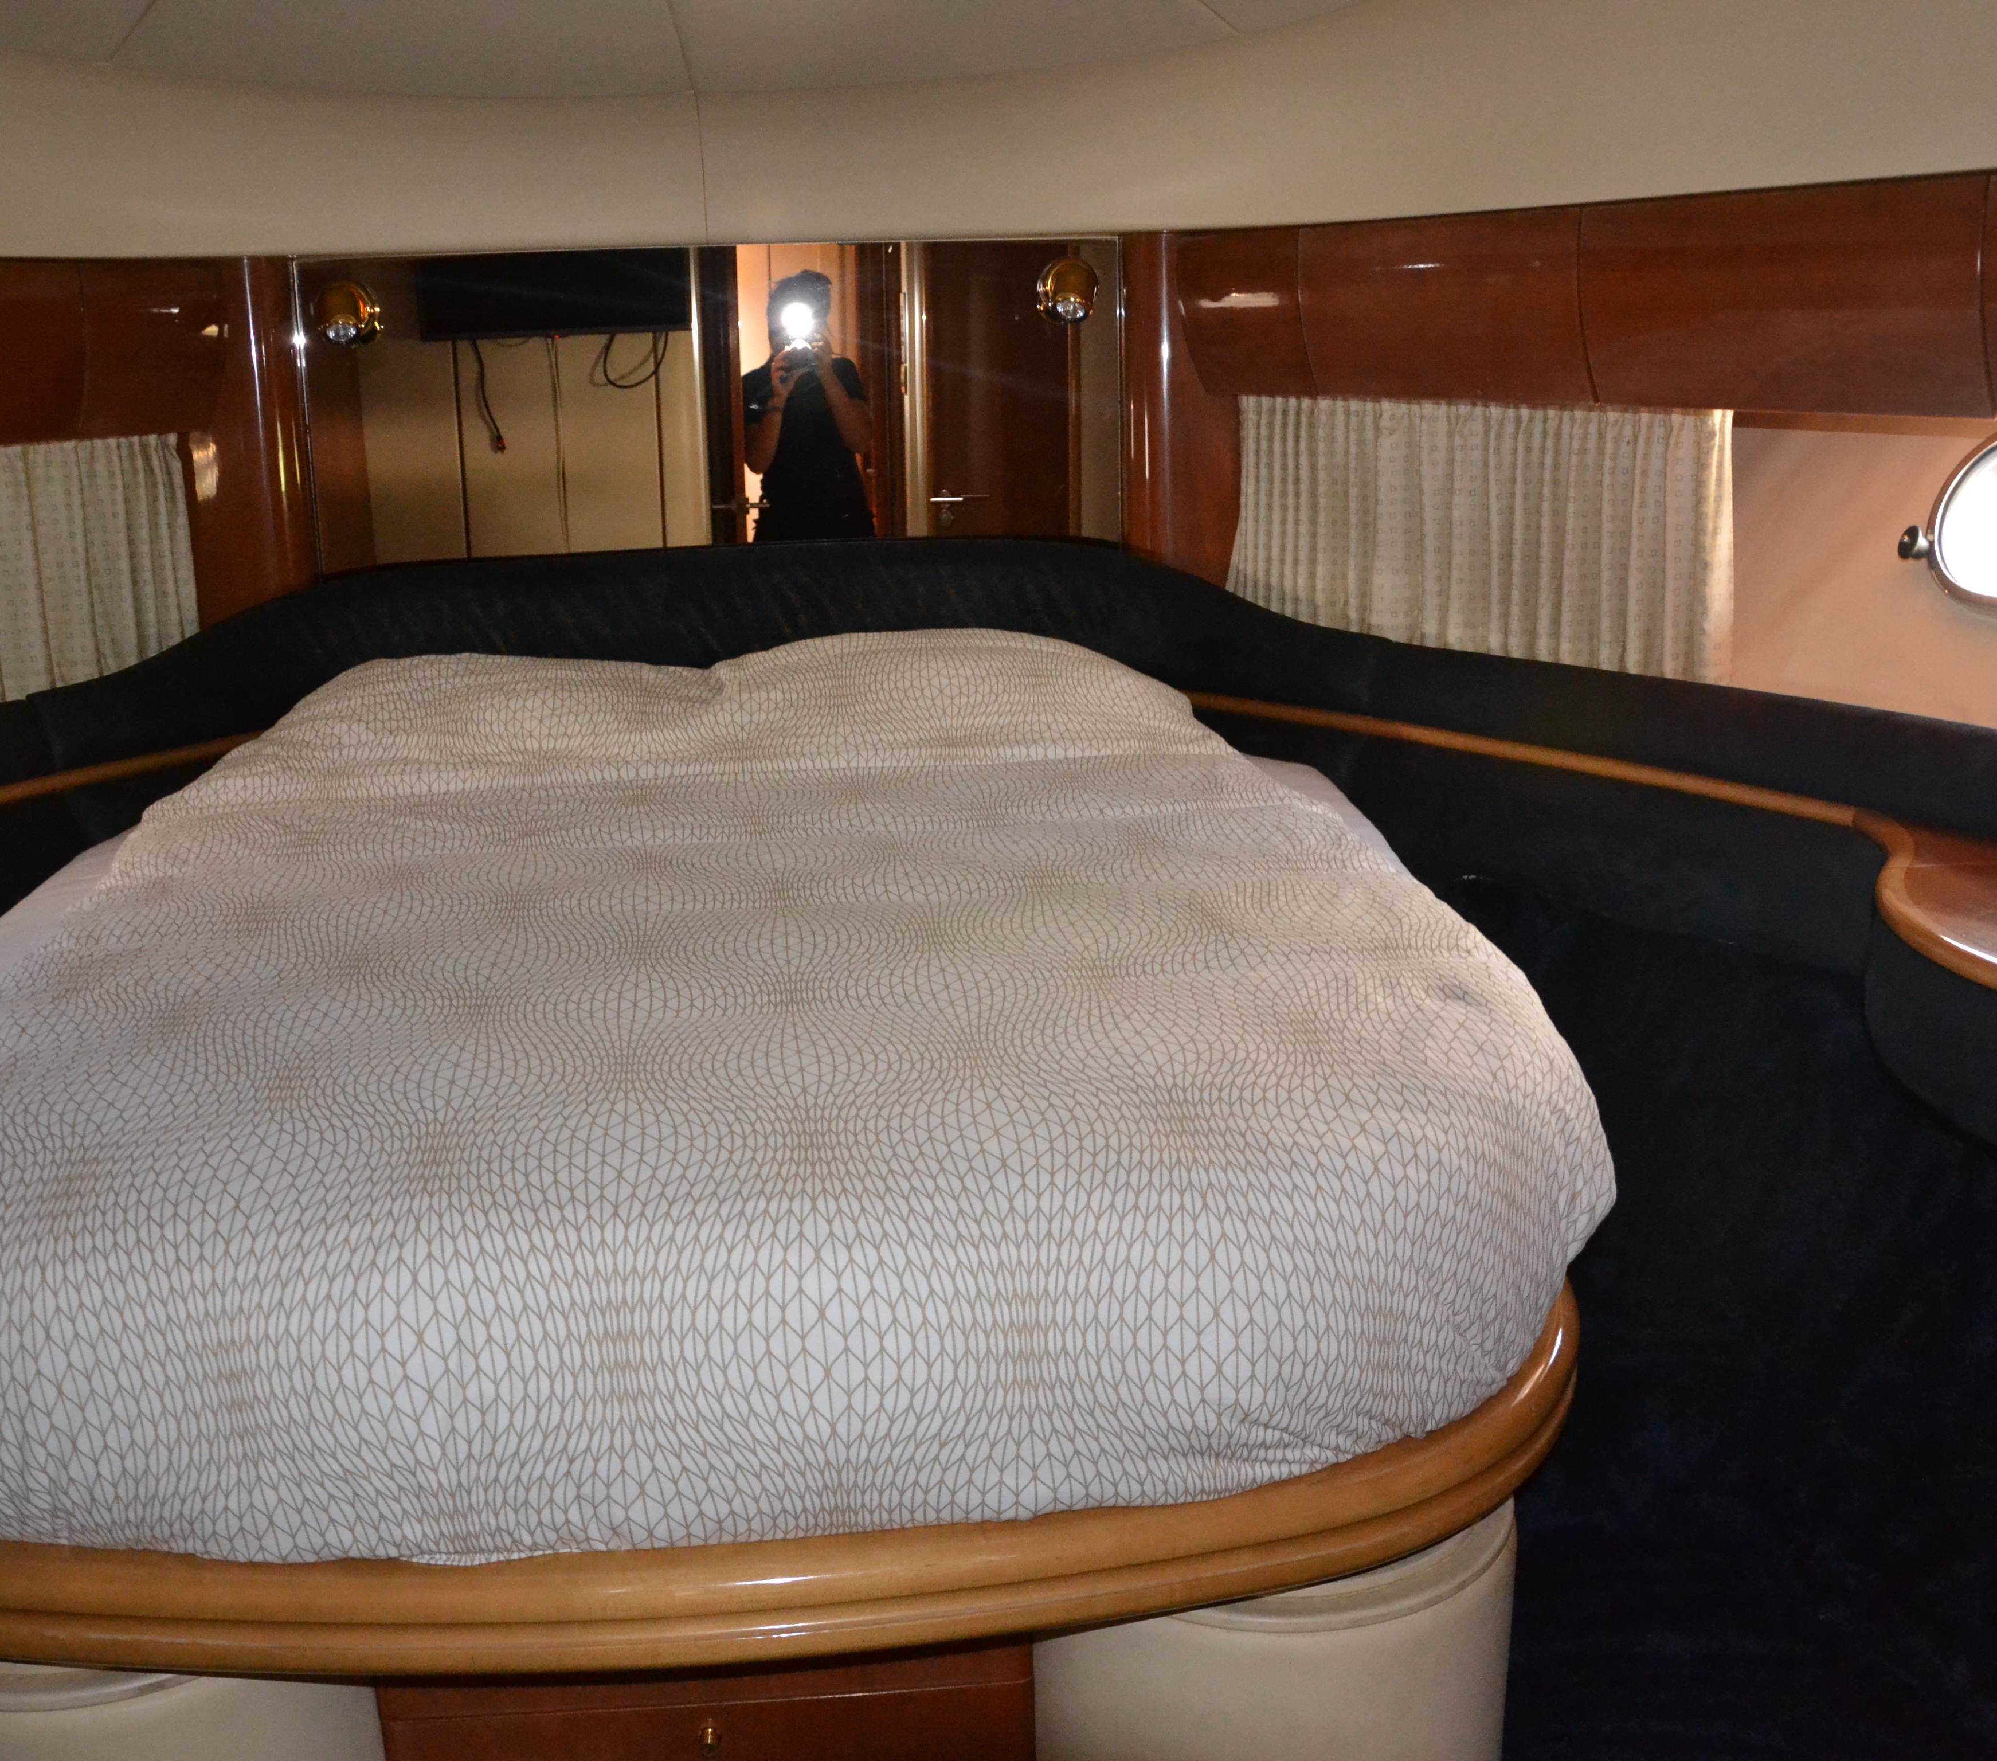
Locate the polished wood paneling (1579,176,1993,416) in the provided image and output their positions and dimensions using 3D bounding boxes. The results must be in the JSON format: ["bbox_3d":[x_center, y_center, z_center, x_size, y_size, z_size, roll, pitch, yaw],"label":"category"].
[{"bbox_3d":[0.868,-0.647,2.222,0.060,0.236,0.542,-10,18,-28],"label":"polished wood paneling"}]

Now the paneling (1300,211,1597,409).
[{"bbox_3d":[0.590,-0.759,2.648,0.060,0.236,0.497,-12,19,-33],"label":"paneling"}]

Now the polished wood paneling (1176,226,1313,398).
[{"bbox_3d":[0.363,-0.825,2.904,0.200,0.236,0.070,9,19,33],"label":"polished wood paneling"}]

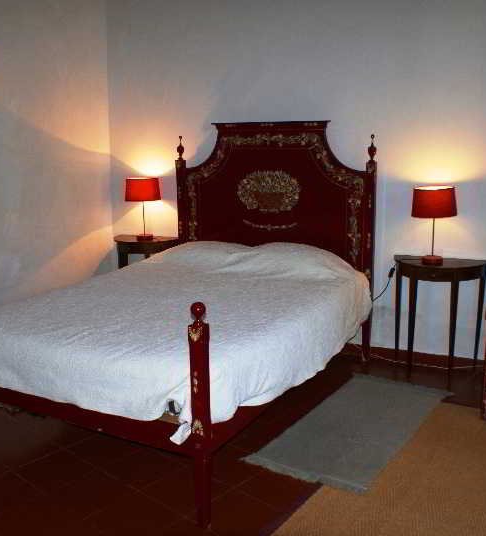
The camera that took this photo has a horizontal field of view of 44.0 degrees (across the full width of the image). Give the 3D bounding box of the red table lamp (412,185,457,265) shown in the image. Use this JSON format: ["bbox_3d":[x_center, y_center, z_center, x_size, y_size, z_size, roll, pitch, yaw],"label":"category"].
[{"bbox_3d":[1.210,-0.267,3.796,0.292,0.480,0.292,5,13,25],"label":"red table lamp"}]

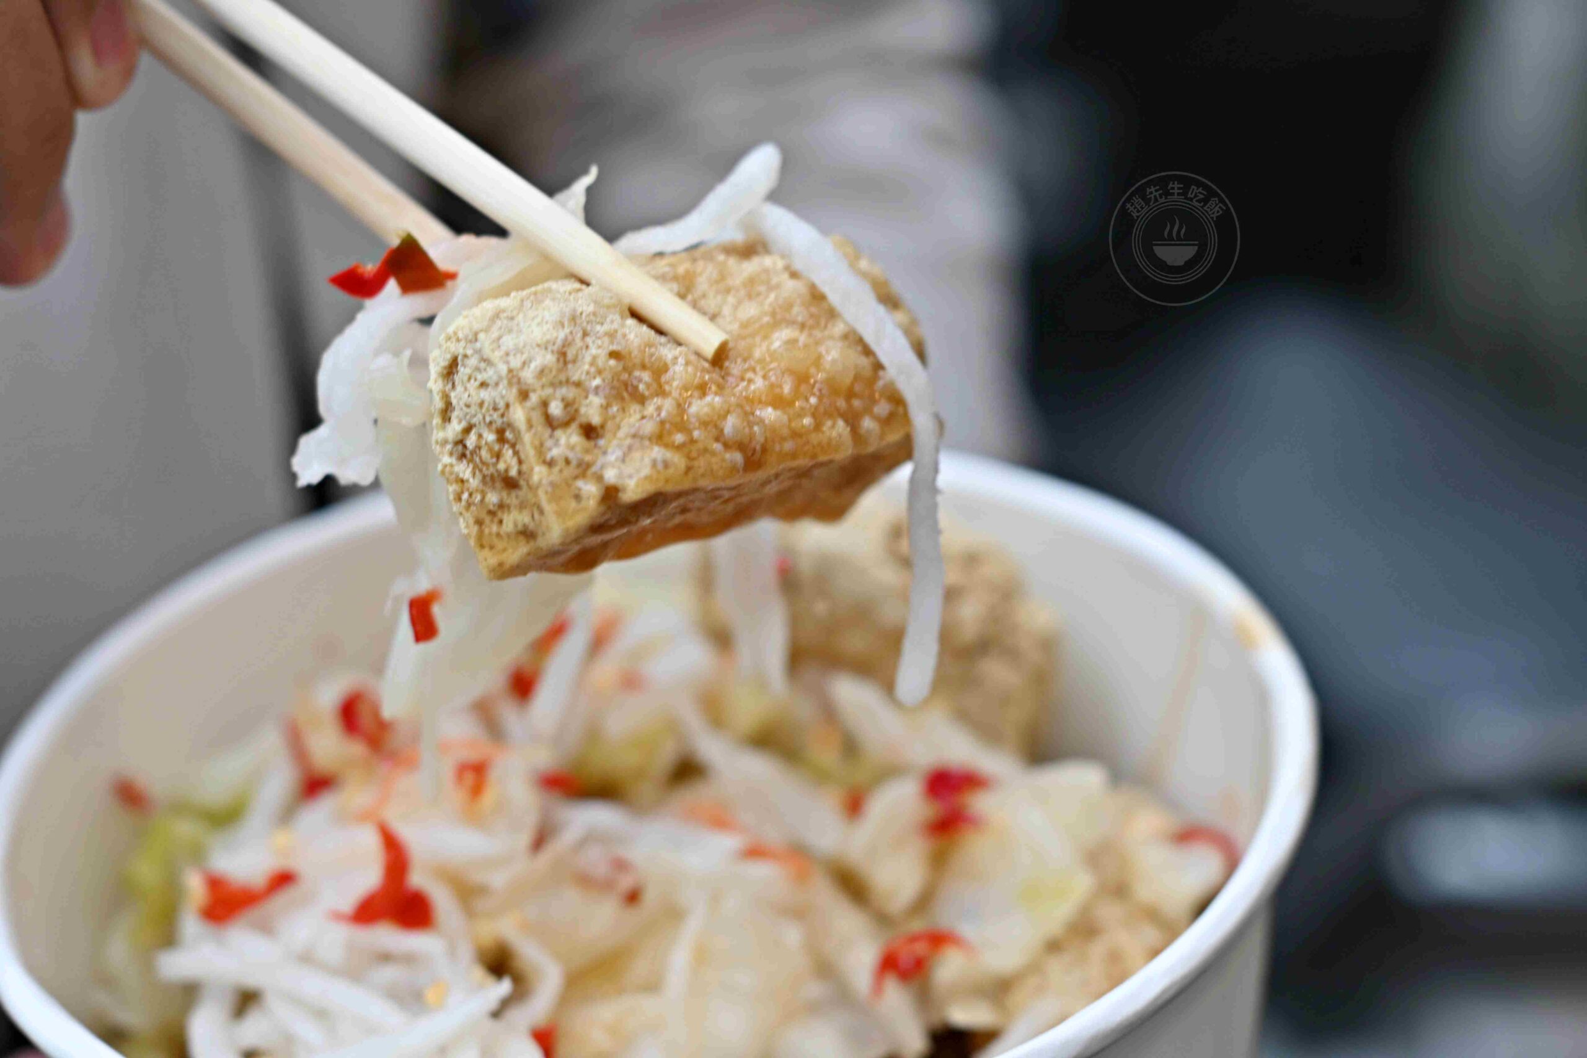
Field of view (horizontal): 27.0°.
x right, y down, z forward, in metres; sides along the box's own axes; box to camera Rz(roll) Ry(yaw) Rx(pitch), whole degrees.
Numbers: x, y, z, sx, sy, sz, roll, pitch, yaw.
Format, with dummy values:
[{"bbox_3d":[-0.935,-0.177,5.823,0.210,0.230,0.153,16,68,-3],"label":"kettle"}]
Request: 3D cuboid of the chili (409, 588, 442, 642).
[{"bbox_3d":[-0.039,0.009,0.347,0.004,0.006,0.004,-2,26,0],"label":"chili"}]

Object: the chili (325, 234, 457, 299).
[{"bbox_3d":[-0.042,-0.028,0.346,0.013,0.006,0.007,-2,26,0],"label":"chili"}]

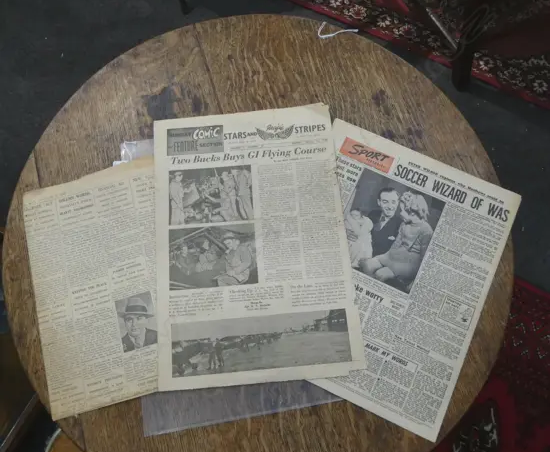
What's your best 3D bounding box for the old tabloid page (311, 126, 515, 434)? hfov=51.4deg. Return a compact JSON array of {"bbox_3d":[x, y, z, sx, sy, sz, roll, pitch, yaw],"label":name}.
[{"bbox_3d":[0.155,0.057,0.833,0.313,0.010,0.386,24,73,7],"label":"old tabloid page"}]

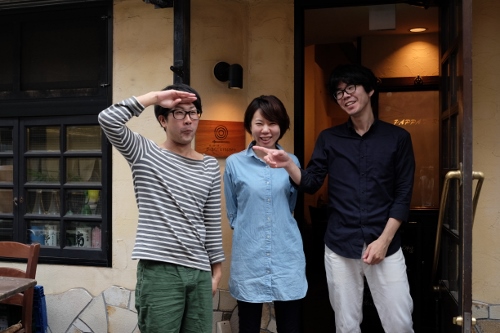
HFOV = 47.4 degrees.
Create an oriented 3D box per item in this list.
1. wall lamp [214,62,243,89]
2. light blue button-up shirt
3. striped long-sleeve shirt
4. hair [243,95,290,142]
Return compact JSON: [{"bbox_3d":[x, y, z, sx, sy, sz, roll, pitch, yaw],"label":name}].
[{"bbox_3d":[-0.109,-0.493,3.100,0.115,0.150,0.165,0,0,-25],"label":"wall lamp"},{"bbox_3d":[0.074,0.269,2.730,0.390,0.765,0.270,0,0,0],"label":"light blue button-up shirt"},{"bbox_3d":[-0.396,0.076,2.550,0.540,0.780,0.320,0,0,-14],"label":"striped long-sleeve shirt"},{"bbox_3d":[0.080,-0.232,2.720,0.215,0.225,0.225,0,0,5],"label":"hair"}]

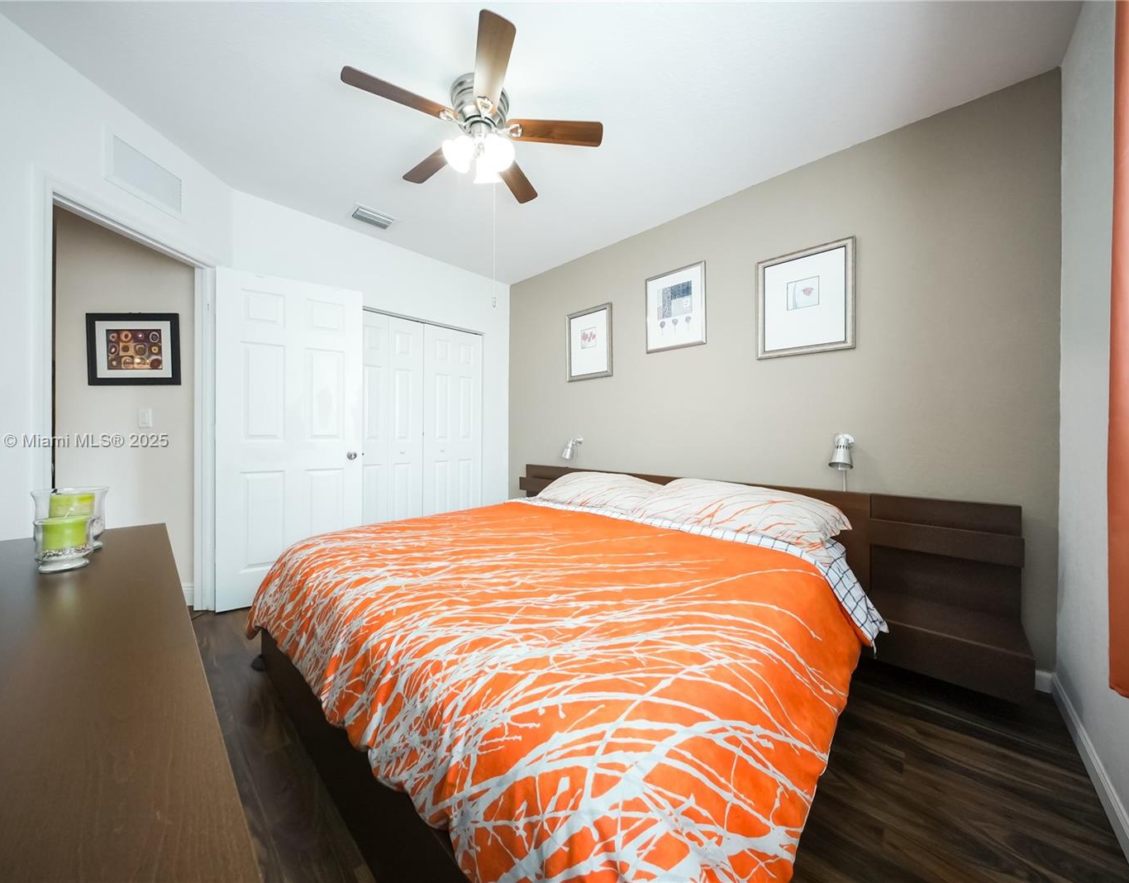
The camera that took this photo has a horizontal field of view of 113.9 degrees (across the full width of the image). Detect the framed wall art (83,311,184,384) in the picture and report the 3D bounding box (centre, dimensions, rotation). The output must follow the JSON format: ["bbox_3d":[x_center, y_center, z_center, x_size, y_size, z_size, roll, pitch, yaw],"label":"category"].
[{"bbox_3d":[-2.633,-0.562,2.250,0.562,0.437,0.025,0,0,-1],"label":"framed wall art"}]

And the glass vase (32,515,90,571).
[{"bbox_3d":[-0.995,0.205,0.732,0.071,0.097,0.071,0,0,0],"label":"glass vase"}]

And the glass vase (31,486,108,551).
[{"bbox_3d":[-1.200,0.185,0.896,0.115,0.133,0.115,0,0,0],"label":"glass vase"}]

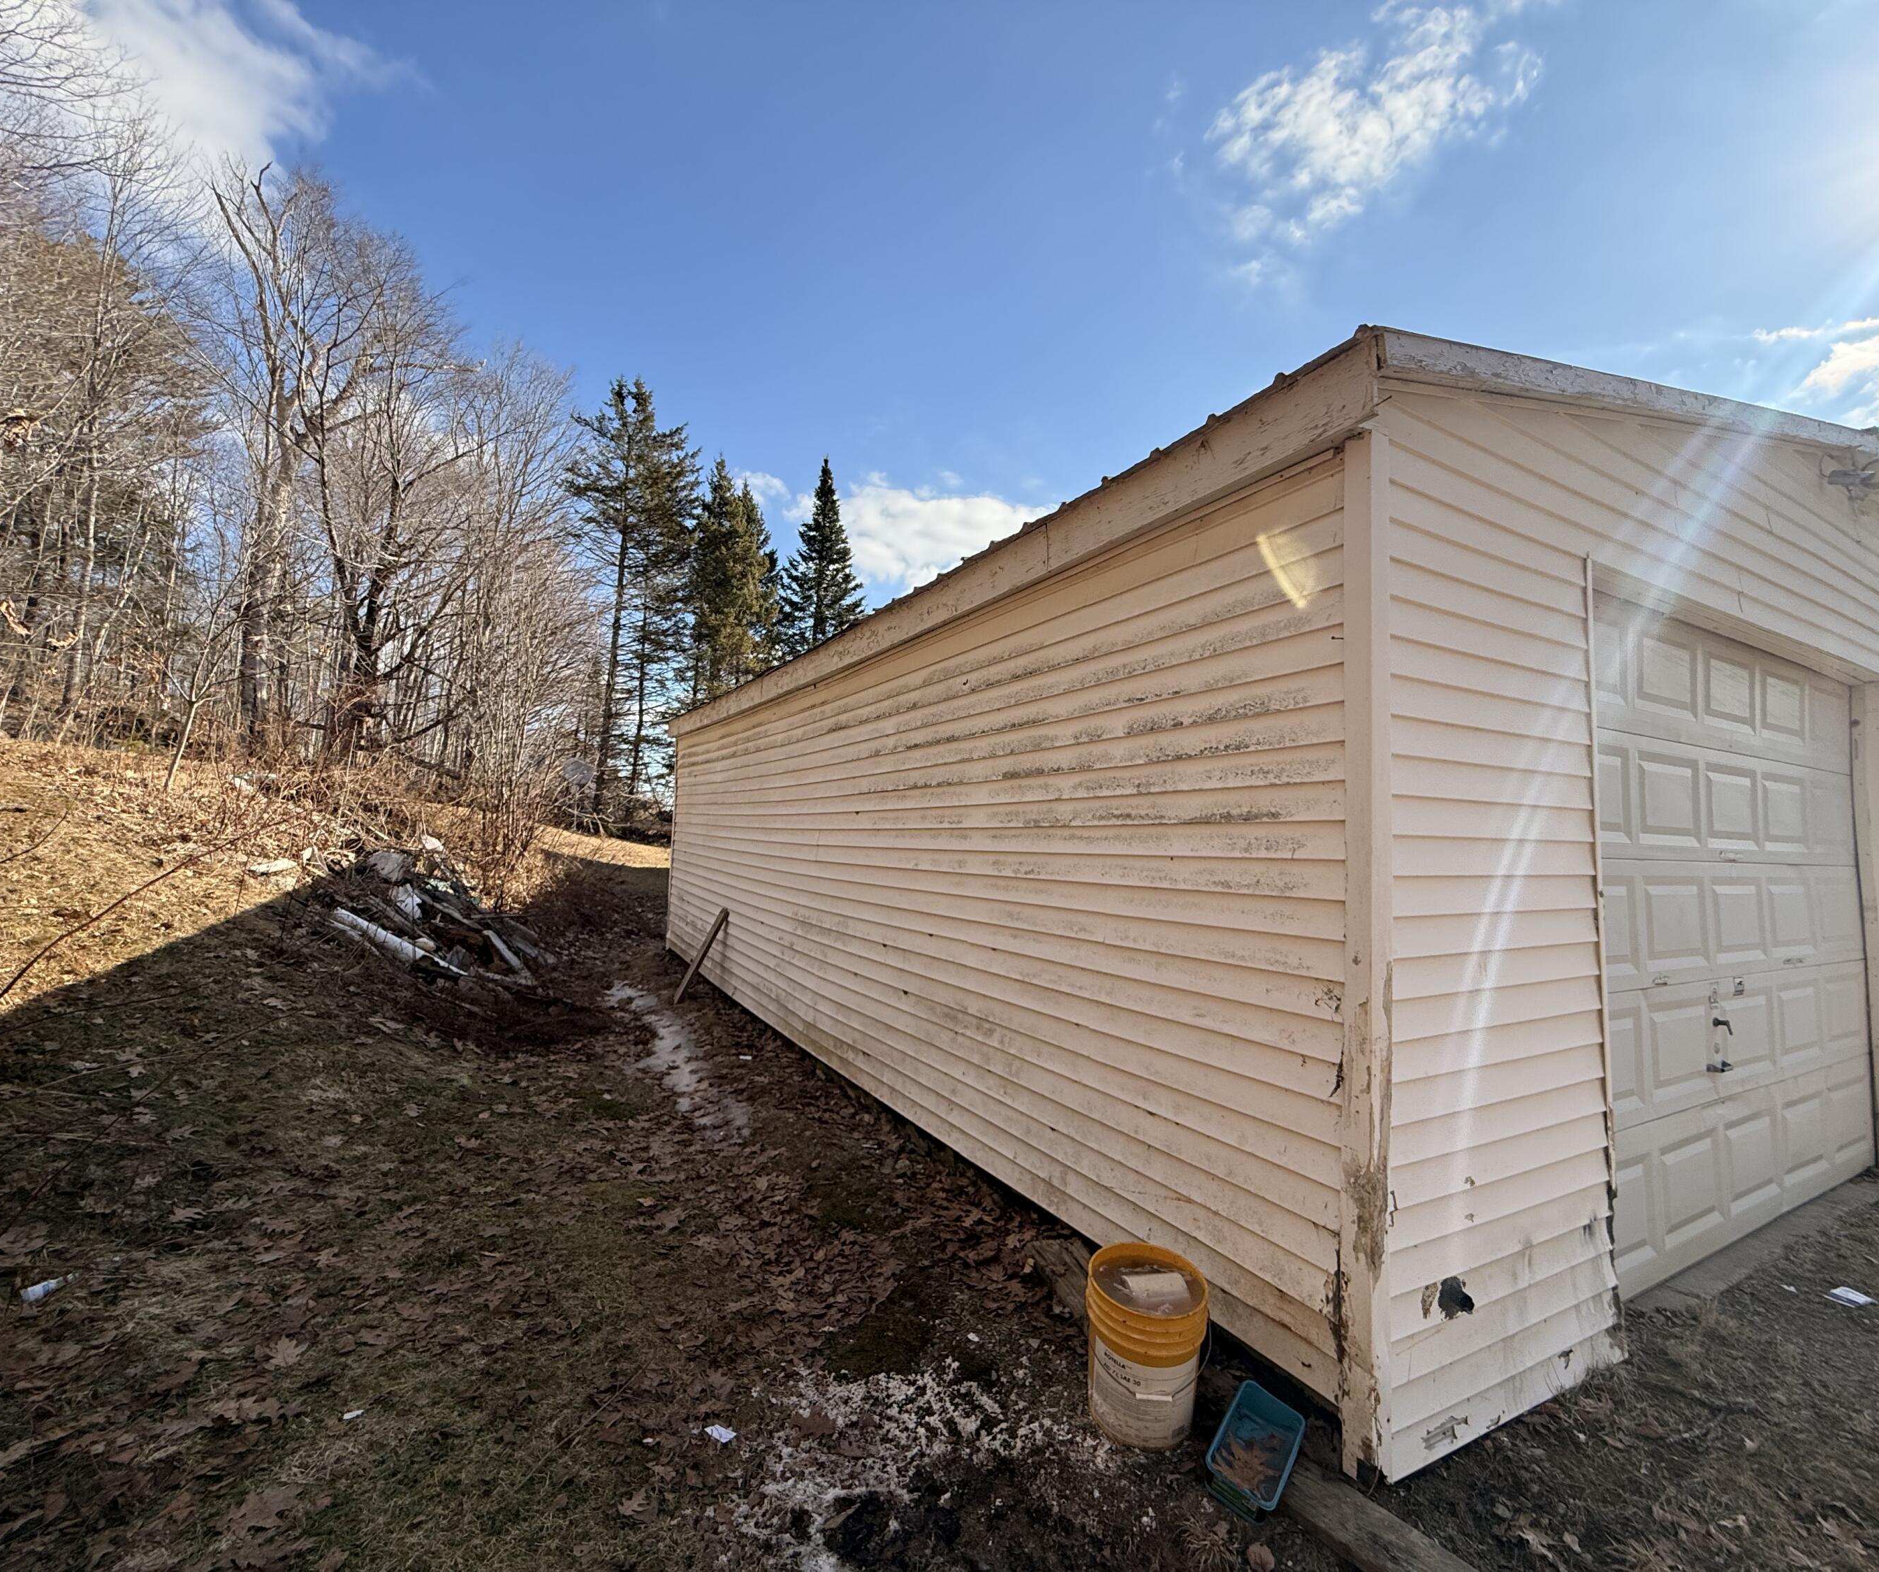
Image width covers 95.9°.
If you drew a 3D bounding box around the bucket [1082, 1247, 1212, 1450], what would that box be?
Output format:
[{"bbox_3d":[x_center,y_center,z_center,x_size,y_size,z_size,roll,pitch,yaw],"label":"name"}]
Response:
[{"bbox_3d":[0.540,1.472,2.230,0.305,0.365,0.305,3,1,16],"label":"bucket"}]

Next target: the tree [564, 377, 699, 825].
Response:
[{"bbox_3d":[-8.095,-4.823,22.000,3.500,11.700,3.500,3,-5,-21],"label":"tree"}]

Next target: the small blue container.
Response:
[{"bbox_3d":[0.747,1.572,2.000,0.162,0.085,0.305,15,12,36],"label":"small blue container"}]

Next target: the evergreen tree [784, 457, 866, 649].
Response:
[{"bbox_3d":[-3.729,-4.616,27.000,3.200,11.800,3.200,2,-5,-8],"label":"evergreen tree"}]

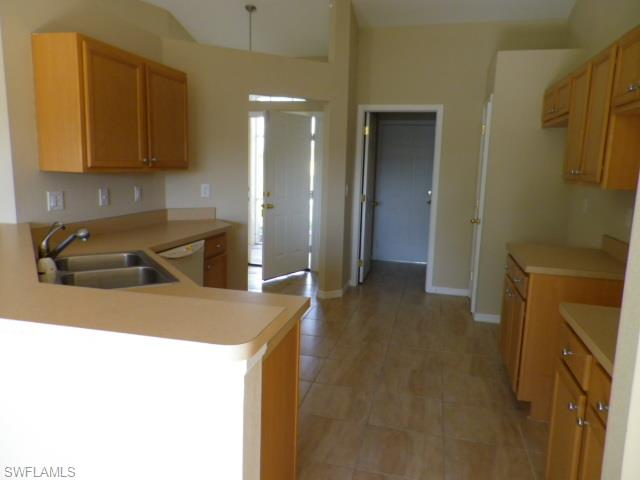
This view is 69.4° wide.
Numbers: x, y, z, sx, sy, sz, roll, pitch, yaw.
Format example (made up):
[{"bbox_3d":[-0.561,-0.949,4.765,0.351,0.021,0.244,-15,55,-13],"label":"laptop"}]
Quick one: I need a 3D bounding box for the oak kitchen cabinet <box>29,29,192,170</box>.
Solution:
[{"bbox_3d":[-1.356,-0.869,3.216,0.320,0.765,1.170,4,9,14],"label":"oak kitchen cabinet"}]

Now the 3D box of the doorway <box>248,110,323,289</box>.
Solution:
[{"bbox_3d":[-0.499,-0.653,6.306,1.050,2.130,0.170,4,9,14],"label":"doorway"}]

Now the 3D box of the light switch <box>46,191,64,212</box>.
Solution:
[{"bbox_3d":[-1.653,-0.243,2.891,0.012,0.117,0.117,4,9,13],"label":"light switch"}]

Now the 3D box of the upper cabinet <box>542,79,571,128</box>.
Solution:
[{"bbox_3d":[1.987,-1.065,3.584,0.320,0.310,0.840,4,9,13],"label":"upper cabinet"}]

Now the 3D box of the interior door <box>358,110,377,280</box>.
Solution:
[{"bbox_3d":[0.641,-0.523,5.984,0.040,2.030,0.810,4,9,13],"label":"interior door"}]

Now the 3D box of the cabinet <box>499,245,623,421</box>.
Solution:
[{"bbox_3d":[1.510,0.556,2.872,0.635,0.914,0.780,4,9,14],"label":"cabinet"}]

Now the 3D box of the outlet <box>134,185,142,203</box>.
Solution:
[{"bbox_3d":[-1.452,-0.368,3.698,0.012,0.117,0.075,4,9,13],"label":"outlet"}]

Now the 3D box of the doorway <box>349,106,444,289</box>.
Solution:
[{"bbox_3d":[0.893,-0.472,5.427,0.950,2.120,0.140,4,9,14],"label":"doorway"}]

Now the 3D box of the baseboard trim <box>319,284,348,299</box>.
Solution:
[{"bbox_3d":[0.126,0.594,5.103,0.300,0.088,0.016,-3,10,-26],"label":"baseboard trim"}]

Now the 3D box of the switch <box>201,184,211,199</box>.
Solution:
[{"bbox_3d":[-1.057,-0.448,4.268,0.075,0.120,0.012,-4,10,-31],"label":"switch"}]

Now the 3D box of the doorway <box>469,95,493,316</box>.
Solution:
[{"bbox_3d":[1.654,-0.323,4.652,0.130,2.100,0.750,4,9,14],"label":"doorway"}]

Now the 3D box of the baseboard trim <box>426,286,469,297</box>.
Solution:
[{"bbox_3d":[1.494,0.597,5.337,0.430,0.080,0.015,4,9,13],"label":"baseboard trim"}]

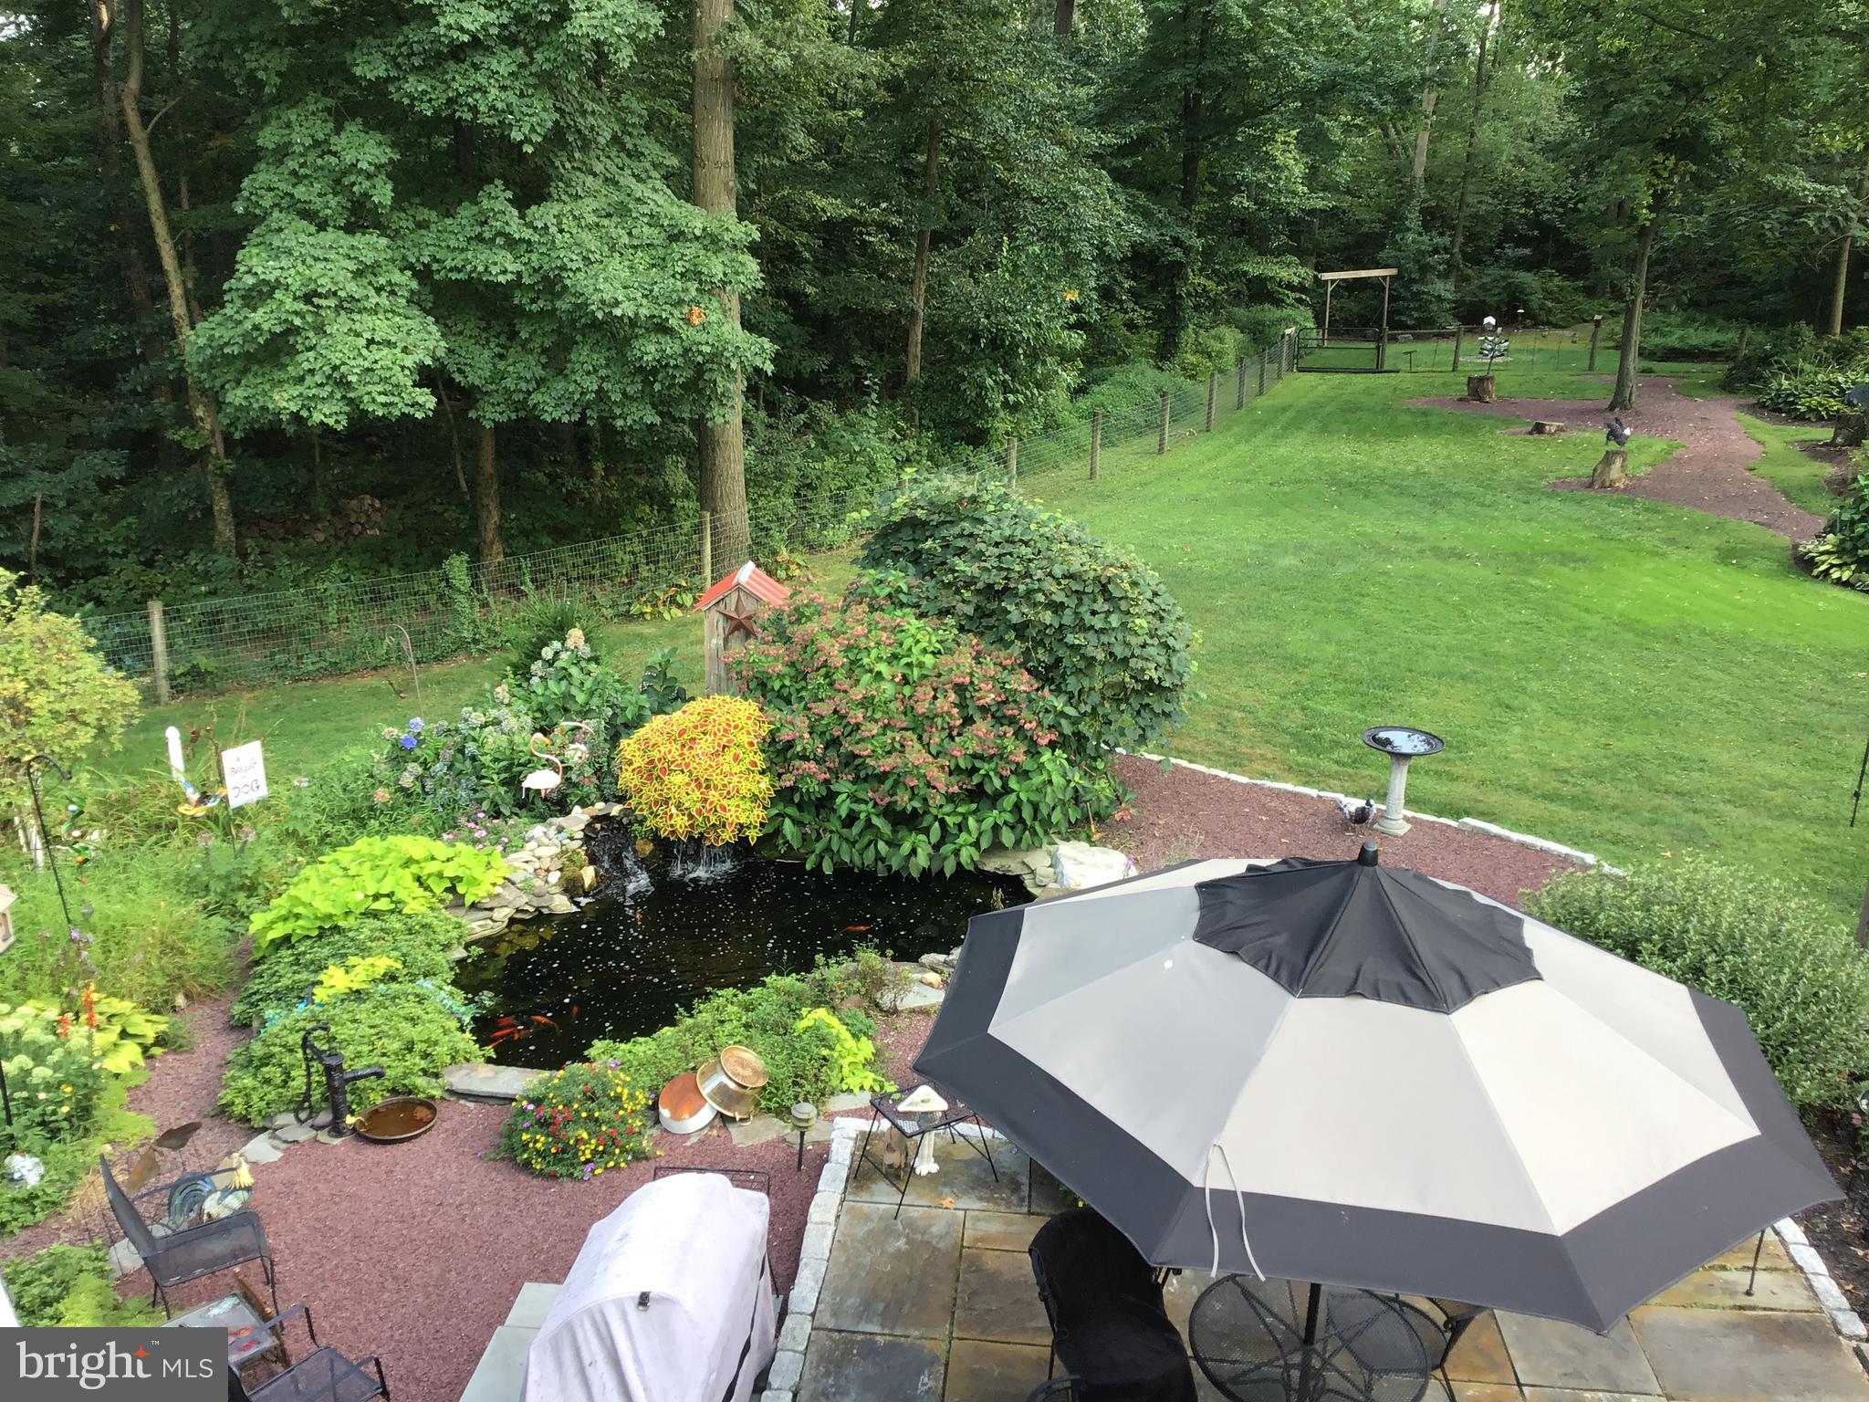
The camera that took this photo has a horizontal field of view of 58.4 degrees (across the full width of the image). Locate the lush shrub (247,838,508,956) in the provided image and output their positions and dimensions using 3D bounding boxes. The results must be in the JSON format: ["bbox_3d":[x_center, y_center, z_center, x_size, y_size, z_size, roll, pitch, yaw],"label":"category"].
[{"bbox_3d":[-3.620,1.293,11.004,1.620,0.460,0.920,-6,20,-17],"label":"lush shrub"}]

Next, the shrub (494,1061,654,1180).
[{"bbox_3d":[-1.874,2.107,8.787,0.800,0.430,0.740,-3,19,-13],"label":"shrub"}]

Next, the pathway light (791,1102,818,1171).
[{"bbox_3d":[-0.661,2.198,8.434,0.130,0.385,0.130,2,19,5],"label":"pathway light"}]

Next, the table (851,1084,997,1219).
[{"bbox_3d":[-0.040,2.234,8.440,0.600,0.430,0.420,-11,22,-29],"label":"table"}]

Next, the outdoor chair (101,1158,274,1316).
[{"bbox_3d":[-3.298,2.403,7.405,0.610,0.910,0.470,-9,21,-29],"label":"outdoor chair"}]

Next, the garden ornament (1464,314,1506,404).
[{"bbox_3d":[13.703,-8.454,41.500,0.780,2.150,0.700,5,19,11],"label":"garden ornament"}]

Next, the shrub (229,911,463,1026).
[{"bbox_3d":[-3.561,1.637,10.117,1.400,0.500,1.000,-5,20,-20],"label":"shrub"}]

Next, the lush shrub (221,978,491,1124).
[{"bbox_3d":[-3.200,1.913,9.398,1.350,0.450,0.920,0,19,0],"label":"lush shrub"}]

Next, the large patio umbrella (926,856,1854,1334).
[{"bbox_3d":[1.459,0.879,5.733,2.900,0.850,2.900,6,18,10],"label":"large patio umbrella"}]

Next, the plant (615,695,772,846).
[{"bbox_3d":[-1.824,0.527,12.709,1.150,0.950,0.950,-1,19,-8],"label":"plant"}]

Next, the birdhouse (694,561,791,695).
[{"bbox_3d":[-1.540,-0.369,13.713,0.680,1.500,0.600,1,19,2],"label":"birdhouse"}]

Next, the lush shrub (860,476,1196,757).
[{"bbox_3d":[0.820,-0.826,14.930,2.850,2.040,2.450,0,19,0],"label":"lush shrub"}]

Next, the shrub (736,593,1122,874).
[{"bbox_3d":[-0.020,0.128,12.720,2.800,1.650,2.200,0,19,0],"label":"shrub"}]

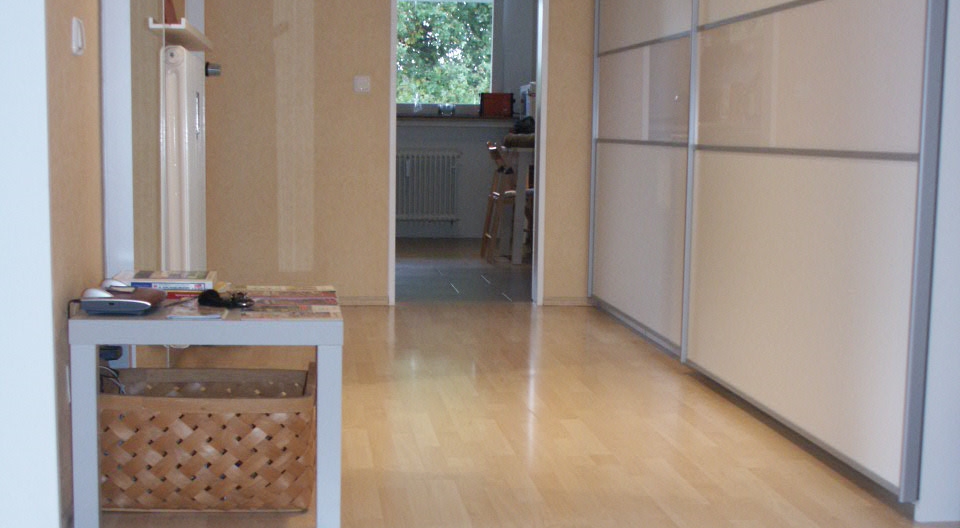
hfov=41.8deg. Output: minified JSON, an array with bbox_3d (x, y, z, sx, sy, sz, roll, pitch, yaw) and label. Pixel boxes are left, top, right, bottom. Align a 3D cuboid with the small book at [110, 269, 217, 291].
[{"bbox_3d":[-0.735,0.040,2.943,0.226,0.022,0.190,0,6,-9],"label":"small book"}]

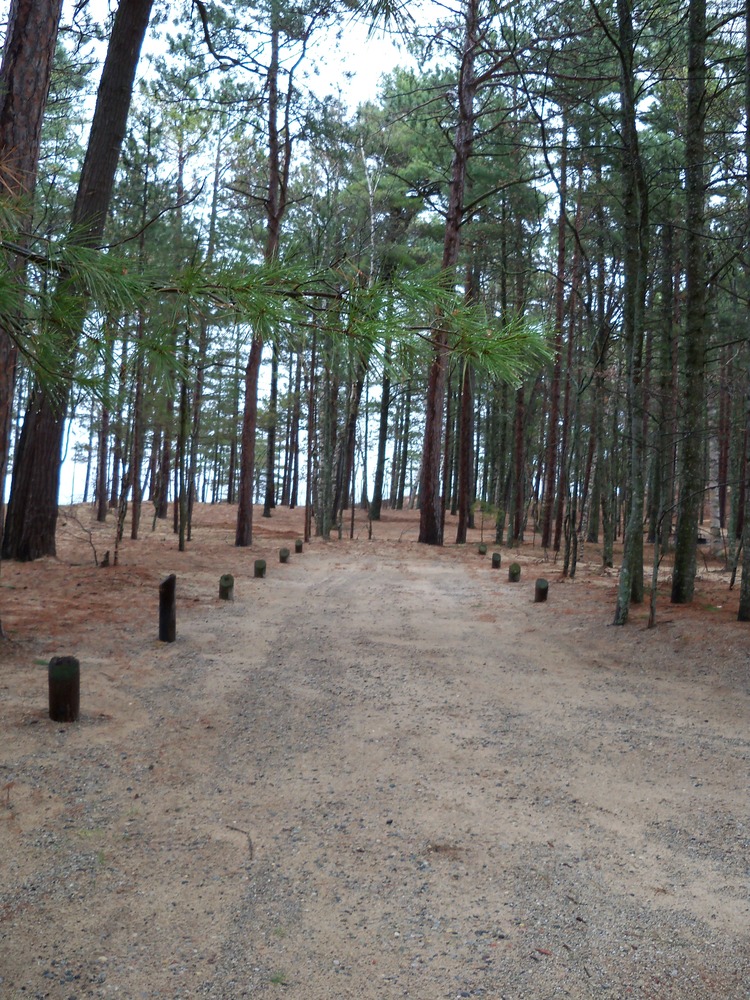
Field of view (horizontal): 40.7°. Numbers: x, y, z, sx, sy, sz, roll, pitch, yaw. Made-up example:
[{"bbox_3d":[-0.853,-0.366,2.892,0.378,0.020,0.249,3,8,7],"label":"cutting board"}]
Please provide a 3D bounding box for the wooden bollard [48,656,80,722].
[{"bbox_3d":[-2.133,1.293,6.950,0.210,0.412,0.210,0,0,0],"label":"wooden bollard"}]

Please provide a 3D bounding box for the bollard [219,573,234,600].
[{"bbox_3d":[-2.196,1.295,15.000,0.210,0.360,0.210,0,0,0],"label":"bollard"}]

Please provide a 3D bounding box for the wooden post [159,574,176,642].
[{"bbox_3d":[-2.180,1.133,10.650,0.170,0.710,0.170,0,0,-17],"label":"wooden post"}]

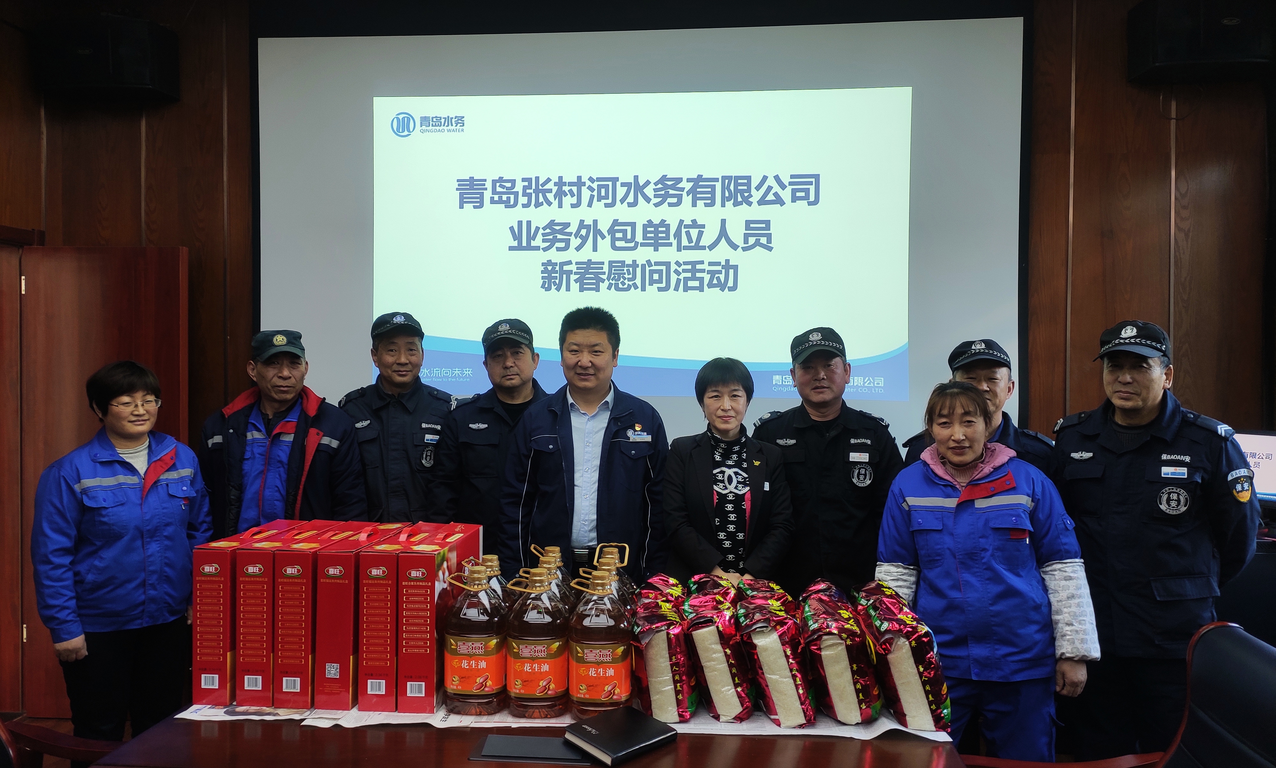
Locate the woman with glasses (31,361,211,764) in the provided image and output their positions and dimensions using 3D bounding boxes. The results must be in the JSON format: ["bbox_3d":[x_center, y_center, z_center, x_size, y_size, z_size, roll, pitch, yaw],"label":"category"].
[{"bbox_3d":[-1.611,0.743,2.885,0.300,1.614,0.480,1,1,45],"label":"woman with glasses"}]

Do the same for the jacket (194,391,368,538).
[{"bbox_3d":[-1.087,0.392,2.820,0.510,0.770,0.300,0,1,-10],"label":"jacket"}]

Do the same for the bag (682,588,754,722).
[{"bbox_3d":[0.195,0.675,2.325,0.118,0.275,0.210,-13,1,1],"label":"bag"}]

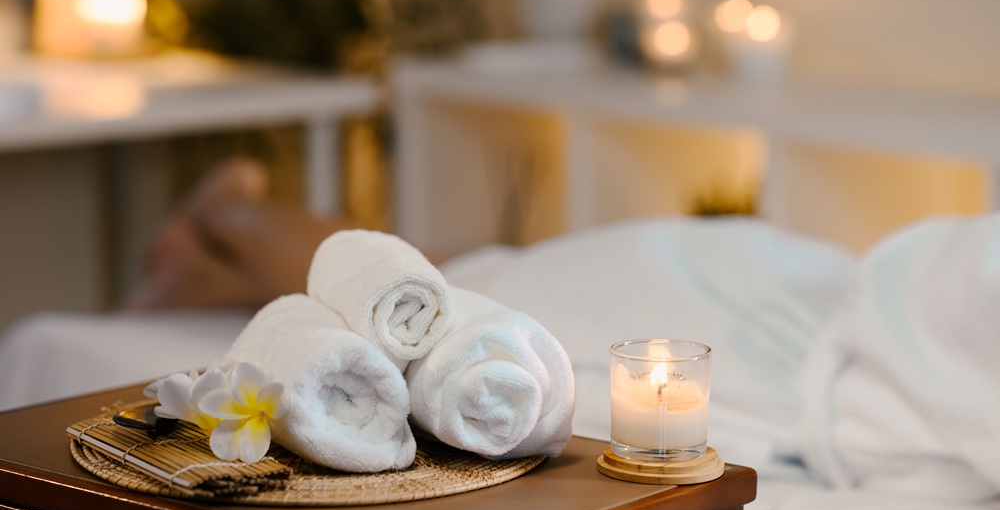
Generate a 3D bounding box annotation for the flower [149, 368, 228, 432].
[{"bbox_3d":[-0.220,0.107,1.712,0.070,0.056,0.042,-1,-17,-6],"label":"flower"}]

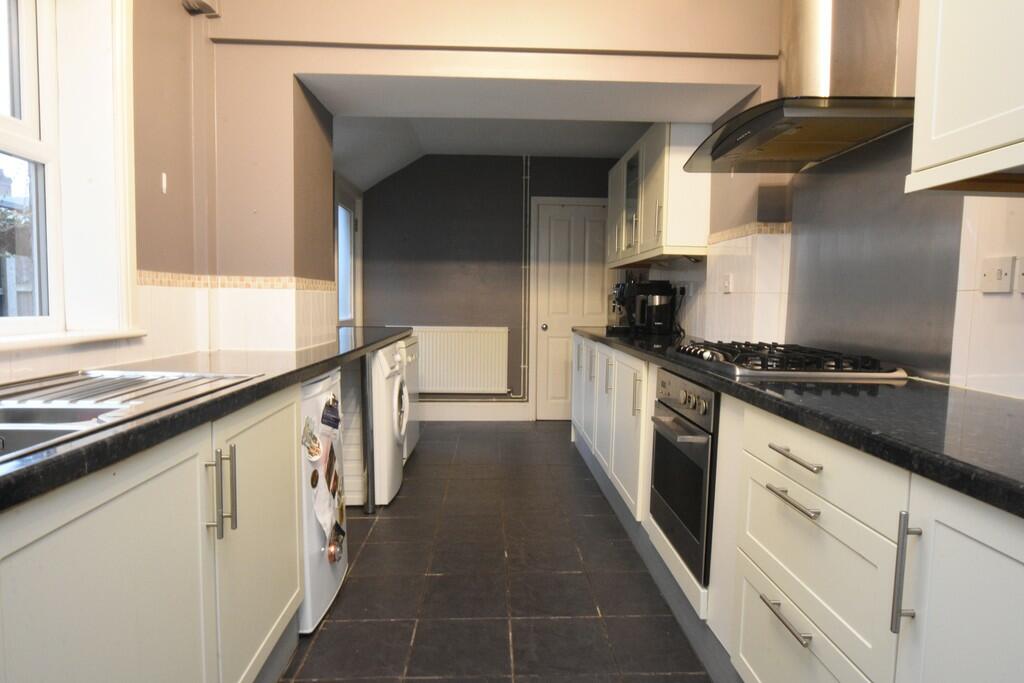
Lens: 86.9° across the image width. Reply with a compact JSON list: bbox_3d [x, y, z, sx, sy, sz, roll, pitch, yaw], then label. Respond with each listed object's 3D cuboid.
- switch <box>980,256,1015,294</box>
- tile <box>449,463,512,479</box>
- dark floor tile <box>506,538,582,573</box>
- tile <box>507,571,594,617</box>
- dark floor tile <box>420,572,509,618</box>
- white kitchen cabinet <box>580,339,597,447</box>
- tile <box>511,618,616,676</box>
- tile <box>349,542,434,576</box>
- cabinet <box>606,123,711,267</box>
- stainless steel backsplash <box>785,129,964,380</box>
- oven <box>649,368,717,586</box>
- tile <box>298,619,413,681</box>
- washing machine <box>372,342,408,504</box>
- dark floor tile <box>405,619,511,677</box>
[{"bbox_3d":[1.232,-0.169,1.368,0.012,0.087,0.080,0,5,-2],"label":"switch"},{"bbox_3d":[-0.231,0.875,3.615,0.357,0.010,0.305,0,4,-2],"label":"tile"},{"bbox_3d":[0.138,0.968,2.416,0.331,0.010,0.311,0,4,-2],"label":"dark floor tile"},{"bbox_3d":[0.149,0.993,2.125,0.330,0.010,0.320,0,5,-2],"label":"tile"},{"bbox_3d":[-0.181,0.992,2.111,0.330,0.010,0.320,0,5,-2],"label":"dark floor tile"},{"bbox_3d":[0.784,0.327,3.542,0.570,0.704,0.491,0,5,-2],"label":"white kitchen cabinet"},{"bbox_3d":[0.161,1.019,1.815,0.330,0.010,0.303,0,5,-2],"label":"tile"},{"bbox_3d":[-0.523,0.965,2.406,0.330,0.010,0.298,0,5,-2],"label":"tile"},{"bbox_3d":[0.910,-0.863,3.439,0.310,0.735,1.324,0,4,-2],"label":"cabinet"},{"bbox_3d":[1.213,-0.296,1.914,0.008,0.769,0.861,0,5,-2],"label":"stainless steel backsplash"},{"bbox_3d":[0.834,0.424,1.897,0.565,0.601,0.555,0,4,-2],"label":"oven"},{"bbox_3d":[-0.497,1.010,1.777,0.331,0.010,0.305,0,4,-2],"label":"tile"},{"bbox_3d":[-0.921,0.465,3.226,0.600,0.850,0.600,0,5,-2],"label":"washing machine"},{"bbox_3d":[-0.168,1.024,1.811,0.333,0.010,0.298,0,5,-2],"label":"dark floor tile"}]

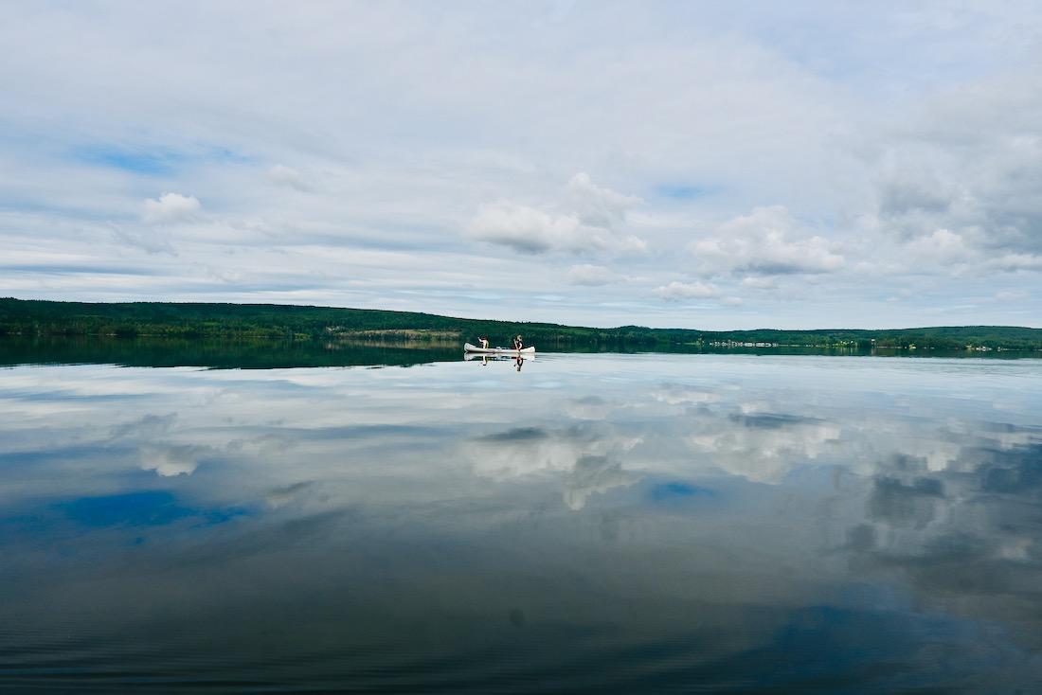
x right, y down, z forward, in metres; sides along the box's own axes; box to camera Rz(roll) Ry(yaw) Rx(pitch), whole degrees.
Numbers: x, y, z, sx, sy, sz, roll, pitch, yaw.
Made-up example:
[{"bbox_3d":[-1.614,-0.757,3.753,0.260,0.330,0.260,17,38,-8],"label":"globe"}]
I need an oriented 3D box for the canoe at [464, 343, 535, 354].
[{"bbox_3d":[-1.461,0.145,48.500,5.000,0.600,0.880,3,0,-8],"label":"canoe"}]

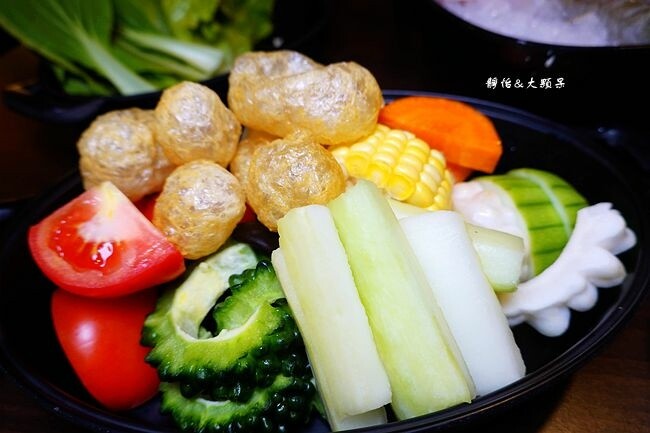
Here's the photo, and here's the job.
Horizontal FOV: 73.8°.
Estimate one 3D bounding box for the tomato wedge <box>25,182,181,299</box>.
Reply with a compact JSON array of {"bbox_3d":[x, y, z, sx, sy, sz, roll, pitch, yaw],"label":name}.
[{"bbox_3d":[-0.076,0.009,0.153,0.050,0.033,0.032,-3,31,5],"label":"tomato wedge"}]

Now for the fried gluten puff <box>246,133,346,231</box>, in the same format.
[{"bbox_3d":[-0.011,-0.013,0.170,0.038,0.036,0.038,-6,31,0],"label":"fried gluten puff"}]

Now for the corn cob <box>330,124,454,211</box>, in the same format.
[{"bbox_3d":[0.028,-0.011,0.178,0.047,0.047,0.028,11,52,14],"label":"corn cob"}]

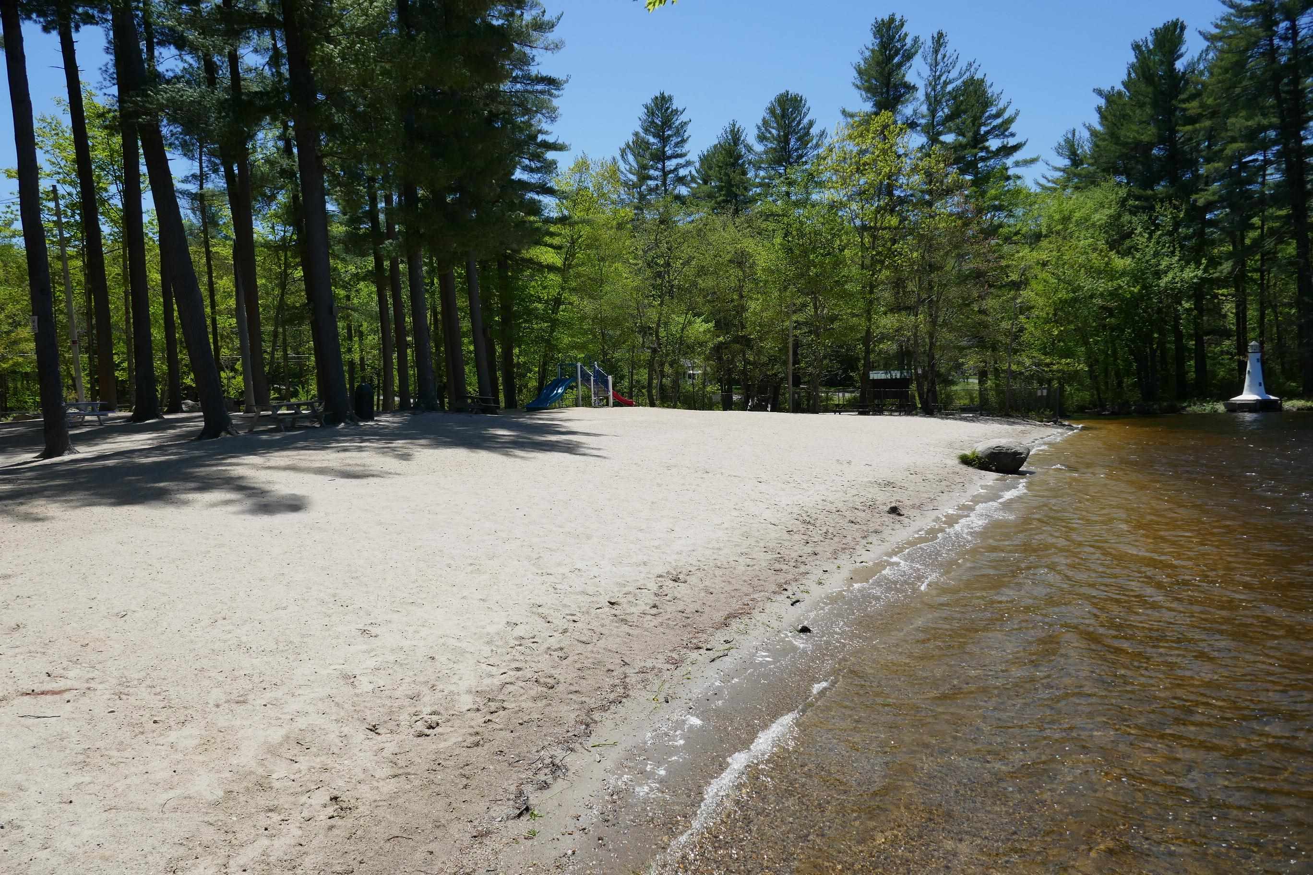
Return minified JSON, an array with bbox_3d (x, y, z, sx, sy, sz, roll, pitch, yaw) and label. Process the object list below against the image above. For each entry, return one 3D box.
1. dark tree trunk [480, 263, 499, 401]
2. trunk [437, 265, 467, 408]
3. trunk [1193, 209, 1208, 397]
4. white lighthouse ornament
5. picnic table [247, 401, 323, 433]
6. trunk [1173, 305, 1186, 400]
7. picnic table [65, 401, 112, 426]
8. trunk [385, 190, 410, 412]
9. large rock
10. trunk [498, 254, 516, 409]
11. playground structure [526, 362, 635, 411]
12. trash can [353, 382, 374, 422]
[{"bbox_3d":[-7.842,-4.867,42.769,0.450,6.860,0.450,-4,4,-10],"label":"dark tree trunk"},{"bbox_3d":[-8.695,-4.241,38.794,0.660,6.140,0.600,-5,4,-12],"label":"trunk"},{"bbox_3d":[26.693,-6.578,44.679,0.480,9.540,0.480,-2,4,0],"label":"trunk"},{"bbox_3d":[25.516,-2.590,39.000,2.200,3.000,2.200,2,5,34],"label":"white lighthouse ornament"},{"bbox_3d":[-10.951,-0.644,27.000,1.500,0.760,2.150,2,5,33],"label":"picnic table"},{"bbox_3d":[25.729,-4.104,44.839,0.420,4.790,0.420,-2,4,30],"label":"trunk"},{"bbox_3d":[-18.885,-0.743,30.000,1.500,0.750,1.850,3,5,40],"label":"picnic table"},{"bbox_3d":[-10.999,-5.797,38.688,0.420,9.260,0.420,-4,4,-15],"label":"trunk"},{"bbox_3d":[6.068,0.353,16.100,1.020,0.600,0.850,1,4,22],"label":"large rock"},{"bbox_3d":[-6.673,-4.718,40.767,0.520,6.920,0.520,-3,4,-9],"label":"trunk"},{"bbox_3d":[-3.473,-2.364,42.000,2.900,2.100,4.700,2,5,35],"label":"playground structure"},{"bbox_3d":[-9.273,-1.120,29.000,0.600,1.180,0.600,-2,4,-18],"label":"trash can"}]

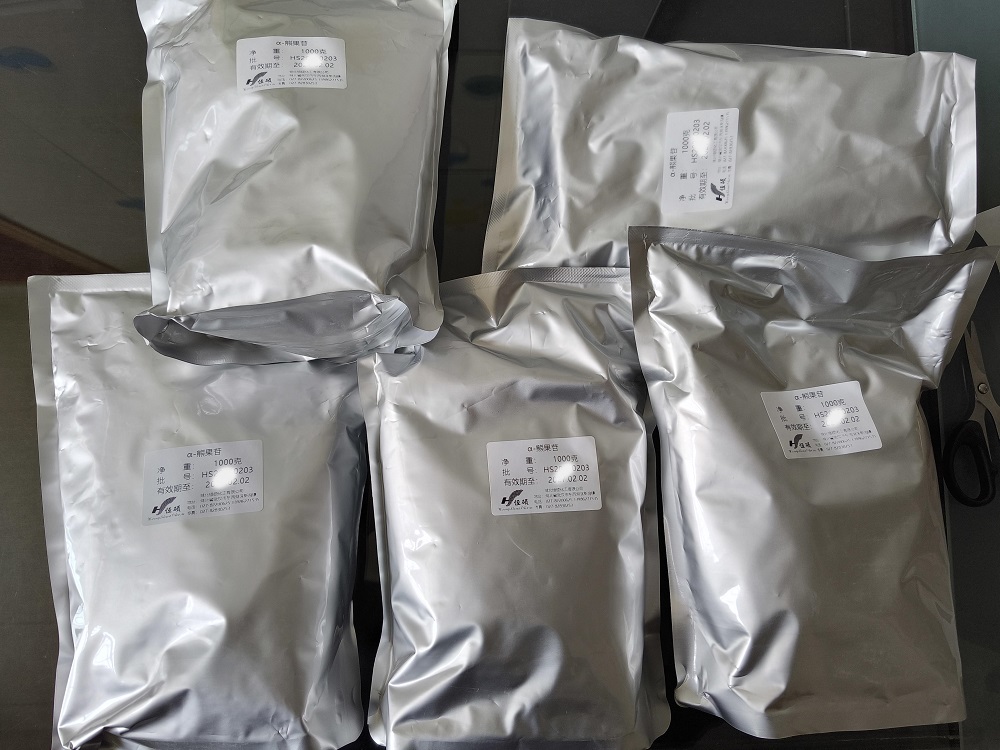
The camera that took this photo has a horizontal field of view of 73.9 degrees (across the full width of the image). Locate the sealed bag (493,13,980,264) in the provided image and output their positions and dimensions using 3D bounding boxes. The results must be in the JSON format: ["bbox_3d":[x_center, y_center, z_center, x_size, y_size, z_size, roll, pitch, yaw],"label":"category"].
[{"bbox_3d":[0.147,-0.124,0.415,0.300,0.055,0.180,3,88,0],"label":"sealed bag"}]

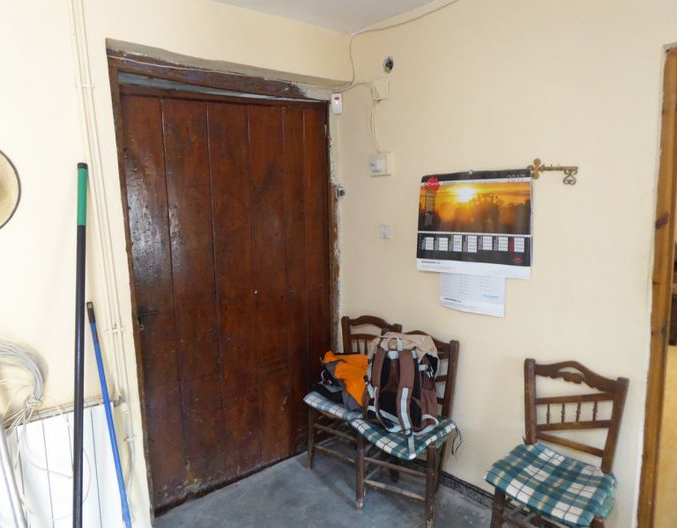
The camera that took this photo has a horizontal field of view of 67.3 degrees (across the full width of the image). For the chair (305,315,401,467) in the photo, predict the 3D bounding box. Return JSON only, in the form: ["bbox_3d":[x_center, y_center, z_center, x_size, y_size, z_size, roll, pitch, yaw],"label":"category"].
[{"bbox_3d":[0.084,0.789,3.049,0.440,0.890,0.410,4,9,37],"label":"chair"}]

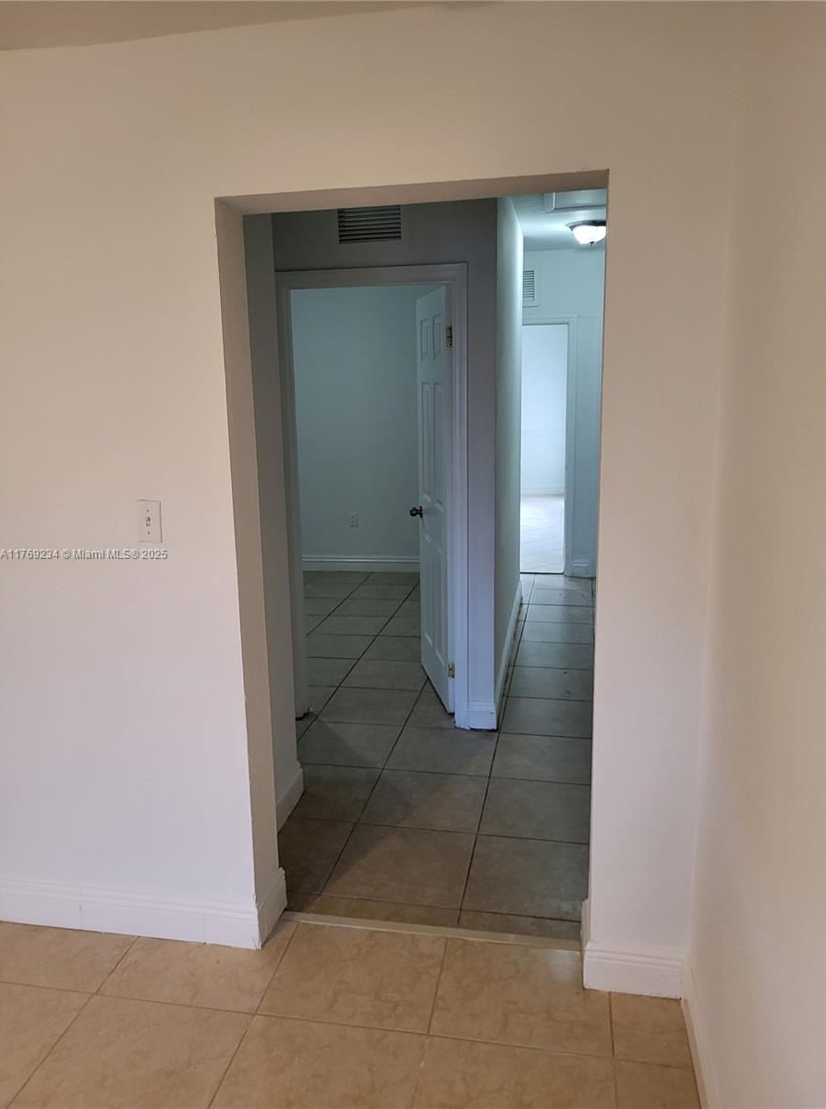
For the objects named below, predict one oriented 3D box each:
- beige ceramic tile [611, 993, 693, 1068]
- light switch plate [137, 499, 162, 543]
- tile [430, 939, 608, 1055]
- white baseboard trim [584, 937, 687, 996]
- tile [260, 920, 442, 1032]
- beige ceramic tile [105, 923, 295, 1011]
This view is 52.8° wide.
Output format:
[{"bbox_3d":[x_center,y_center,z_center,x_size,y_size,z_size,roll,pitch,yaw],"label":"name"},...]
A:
[{"bbox_3d":[0.602,1.209,2.120,0.185,0.010,0.230,1,12,10],"label":"beige ceramic tile"},{"bbox_3d":[-0.707,-0.087,2.231,0.071,0.114,0.010,1,12,10],"label":"light switch plate"},{"bbox_3d":[0.299,1.185,2.260,0.456,0.010,0.399,1,12,10],"label":"tile"},{"bbox_3d":[0.590,1.110,2.228,0.254,0.141,0.016,1,12,10],"label":"white baseboard trim"},{"bbox_3d":[-0.152,1.176,2.342,0.456,0.010,0.399,1,12,10],"label":"tile"},{"bbox_3d":[-0.603,1.167,2.425,0.456,0.010,0.399,1,12,10],"label":"beige ceramic tile"}]

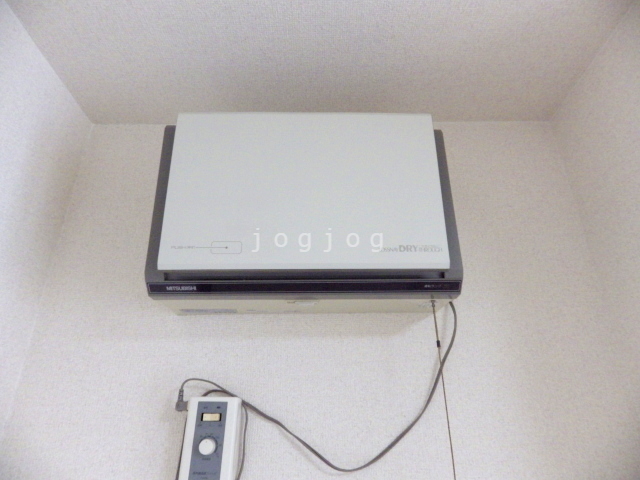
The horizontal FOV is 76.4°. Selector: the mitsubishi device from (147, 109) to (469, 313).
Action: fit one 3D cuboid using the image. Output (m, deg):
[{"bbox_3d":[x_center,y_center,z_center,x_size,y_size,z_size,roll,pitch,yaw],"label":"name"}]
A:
[{"bbox_3d":[-0.018,-0.031,0.535,0.370,0.233,0.126,0,-22,-2],"label":"mitsubishi device"}]

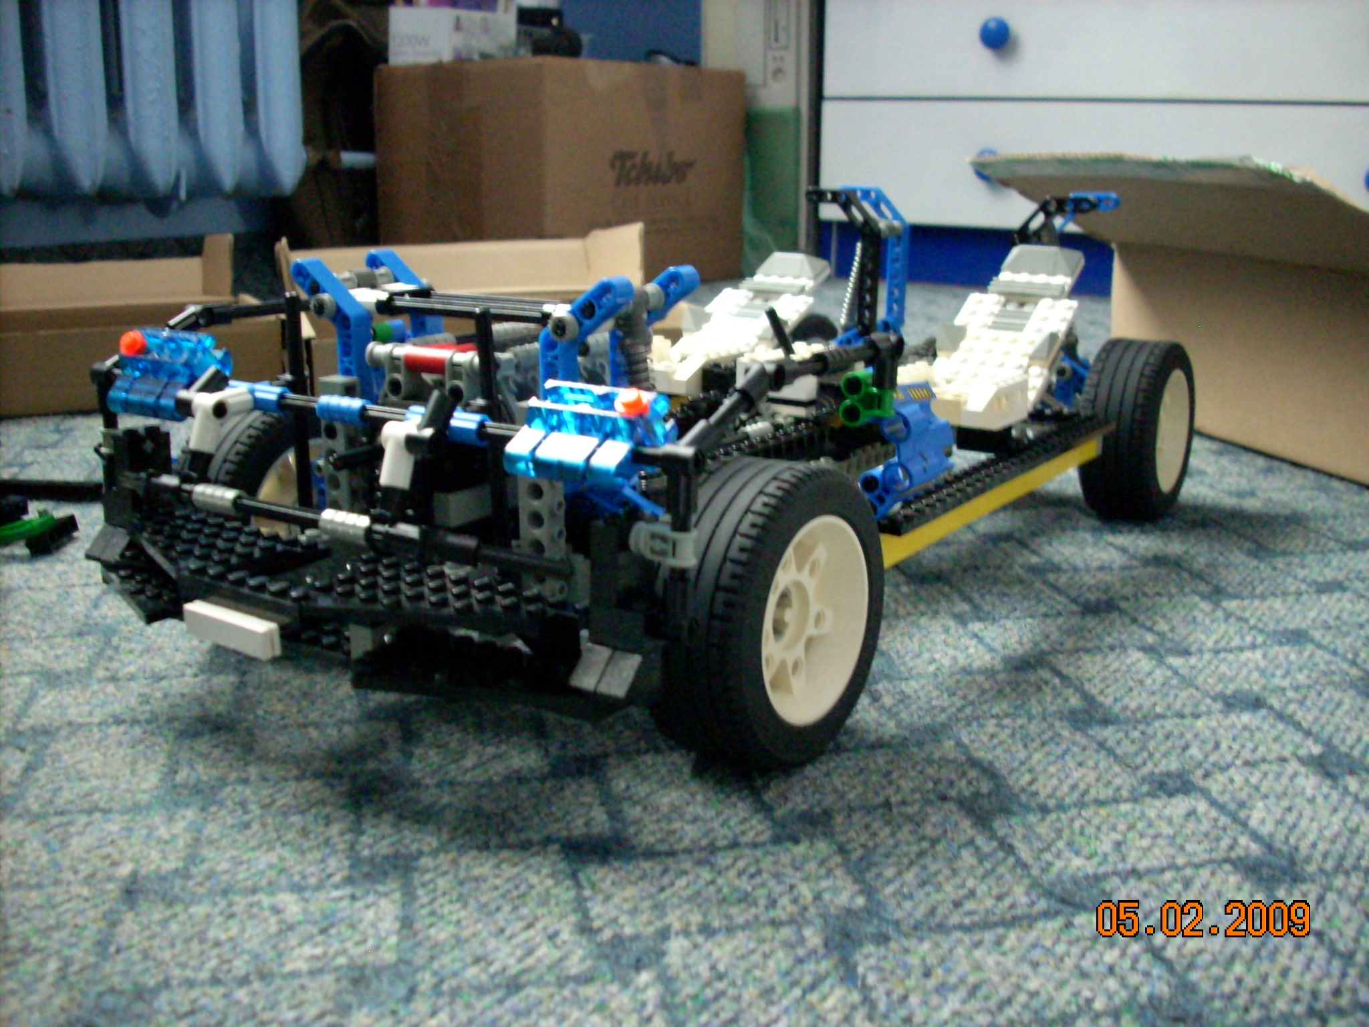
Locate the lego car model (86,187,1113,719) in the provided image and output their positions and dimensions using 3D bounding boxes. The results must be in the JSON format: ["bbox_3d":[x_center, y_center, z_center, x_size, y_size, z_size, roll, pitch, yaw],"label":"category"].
[{"bbox_3d":[0.023,-0.045,0.552,0.218,0.146,0.499,9,16,32],"label":"lego car model"}]

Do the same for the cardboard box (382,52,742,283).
[{"bbox_3d":[-0.158,-0.449,1.947,0.312,0.271,0.371,12,18,39],"label":"cardboard box"}]

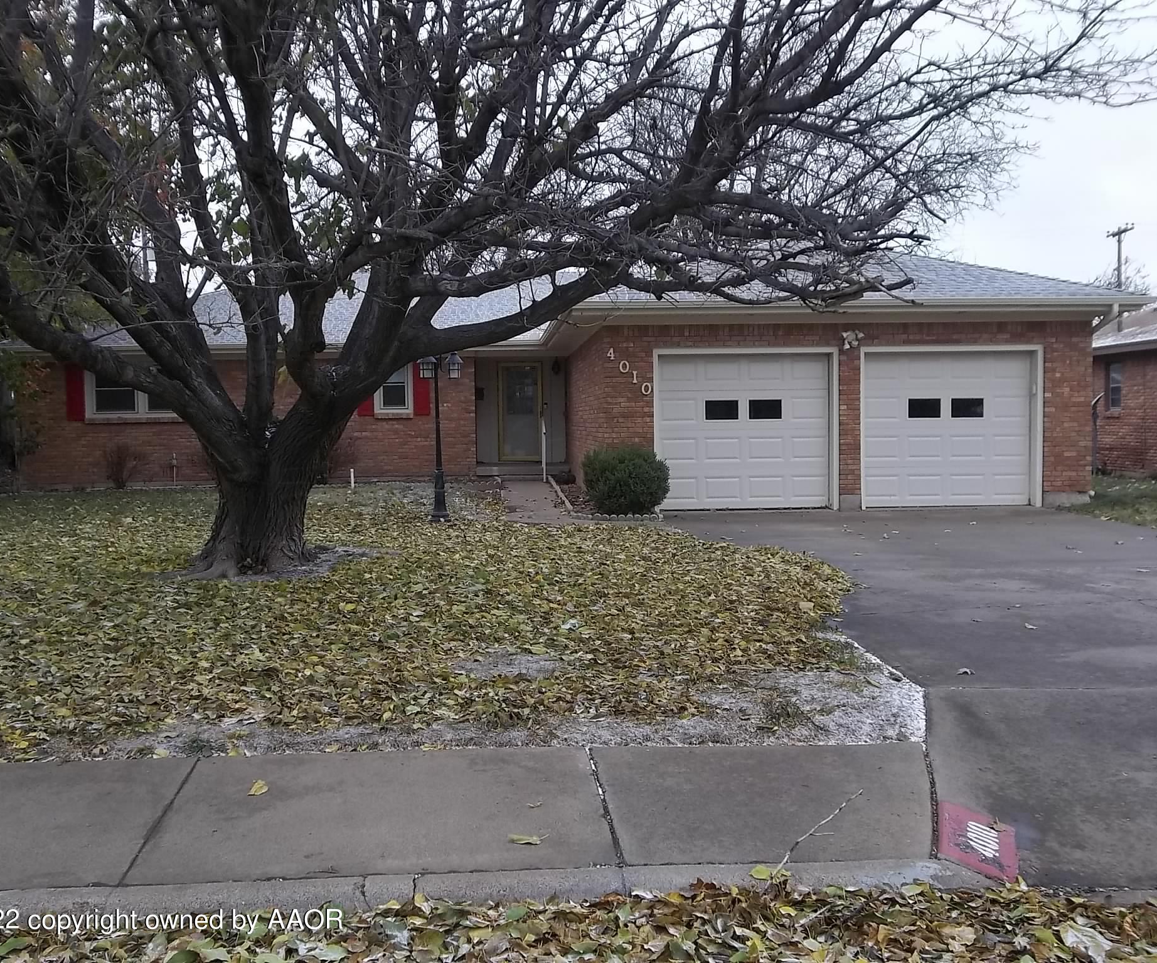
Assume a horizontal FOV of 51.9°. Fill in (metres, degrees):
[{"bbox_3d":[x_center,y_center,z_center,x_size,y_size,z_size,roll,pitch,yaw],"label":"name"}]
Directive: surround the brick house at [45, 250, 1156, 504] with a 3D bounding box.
[{"bbox_3d":[-2.082,-2.351,23.781,18.430,4.810,17.100,-1,3,-4],"label":"brick house"}]

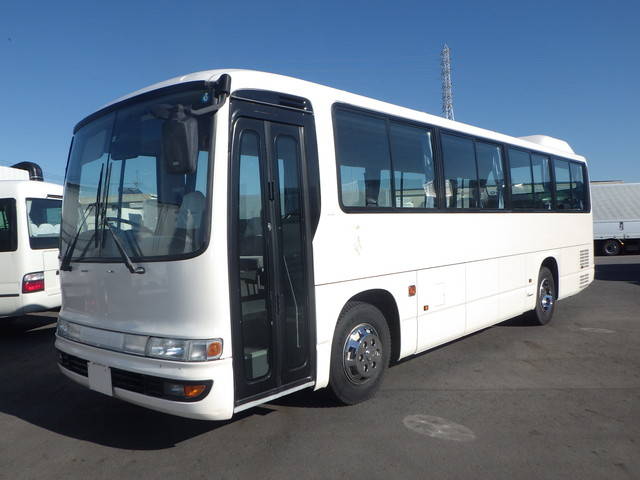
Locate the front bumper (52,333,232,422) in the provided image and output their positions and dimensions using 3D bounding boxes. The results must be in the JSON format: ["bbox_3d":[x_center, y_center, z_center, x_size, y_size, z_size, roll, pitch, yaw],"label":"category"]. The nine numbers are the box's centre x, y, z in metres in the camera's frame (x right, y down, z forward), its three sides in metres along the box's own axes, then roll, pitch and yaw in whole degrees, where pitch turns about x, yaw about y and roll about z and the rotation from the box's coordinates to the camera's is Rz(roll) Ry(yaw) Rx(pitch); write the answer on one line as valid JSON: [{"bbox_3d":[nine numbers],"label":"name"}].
[{"bbox_3d":[-1.594,0.971,3.993,2.350,0.420,0.470,0,2,42],"label":"front bumper"}]

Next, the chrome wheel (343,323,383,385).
[{"bbox_3d":[0.392,0.999,4.508,0.130,0.520,0.520,0,2,42],"label":"chrome wheel"}]

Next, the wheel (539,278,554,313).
[{"bbox_3d":[3.371,0.834,7.779,0.140,0.520,0.520,0,2,42],"label":"wheel"}]

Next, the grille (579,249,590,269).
[{"bbox_3d":[4.659,0.330,9.125,0.040,0.324,0.582,0,2,42],"label":"grille"}]

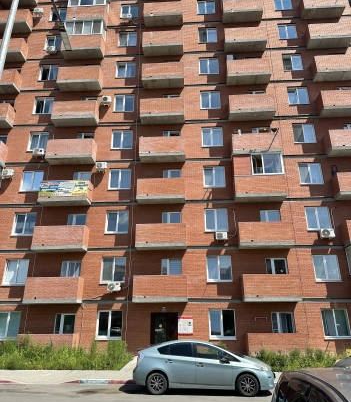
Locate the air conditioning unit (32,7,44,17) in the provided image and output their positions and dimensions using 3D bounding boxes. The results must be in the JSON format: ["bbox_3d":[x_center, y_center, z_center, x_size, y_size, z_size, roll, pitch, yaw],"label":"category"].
[{"bbox_3d":[-10.919,-15.126,25.981,0.800,0.550,0.300,-1,-20,3],"label":"air conditioning unit"}]

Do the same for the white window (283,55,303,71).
[{"bbox_3d":[8.477,-9.933,23.423,1.349,1.409,0.150,-1,-20,3],"label":"white window"}]

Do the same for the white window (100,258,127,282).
[{"bbox_3d":[-3.577,4.047,18.809,1.390,1.453,0.140,-1,-20,3],"label":"white window"}]

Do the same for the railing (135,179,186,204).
[{"bbox_3d":[-0.862,-0.598,19.782,2.850,1.250,1.030,-1,-20,3],"label":"railing"}]

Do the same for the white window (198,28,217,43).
[{"bbox_3d":[2.424,-12.516,24.598,1.390,1.453,0.140,-1,-20,3],"label":"white window"}]

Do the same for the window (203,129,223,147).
[{"bbox_3d":[2.494,-4.252,21.679,1.367,1.424,0.150,-1,-20,3],"label":"window"}]

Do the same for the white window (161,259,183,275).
[{"bbox_3d":[-0.186,3.971,18.146,1.173,1.385,0.160,-1,-20,3],"label":"white window"}]

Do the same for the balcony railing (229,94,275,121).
[{"bbox_3d":[5.130,-6.279,21.900,2.950,1.381,0.947,-1,-20,3],"label":"balcony railing"}]

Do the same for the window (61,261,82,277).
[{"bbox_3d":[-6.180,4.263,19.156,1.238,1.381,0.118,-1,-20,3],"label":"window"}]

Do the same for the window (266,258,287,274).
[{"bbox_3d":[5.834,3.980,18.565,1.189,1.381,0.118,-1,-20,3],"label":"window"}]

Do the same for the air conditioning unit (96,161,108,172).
[{"bbox_3d":[-4.602,-2.138,20.321,0.680,0.460,0.280,-1,-20,3],"label":"air conditioning unit"}]

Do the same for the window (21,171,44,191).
[{"bbox_3d":[-9.358,-1.290,21.109,1.376,1.429,0.150,-1,-20,3],"label":"window"}]

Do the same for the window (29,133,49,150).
[{"bbox_3d":[-9.066,-3.893,21.570,1.289,1.410,0.160,-1,-20,3],"label":"window"}]

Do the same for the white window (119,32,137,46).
[{"bbox_3d":[-3.644,-12.378,24.905,1.390,1.453,0.140,-1,-20,3],"label":"white window"}]

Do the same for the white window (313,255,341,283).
[{"bbox_3d":[8.477,3.791,18.236,1.376,1.429,0.150,-1,-20,3],"label":"white window"}]

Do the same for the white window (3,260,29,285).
[{"bbox_3d":[-9.347,4.179,19.101,1.390,1.453,0.140,-1,-20,3],"label":"white window"}]

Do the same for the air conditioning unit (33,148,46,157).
[{"bbox_3d":[-8.997,-3.187,21.455,0.780,0.520,0.300,-1,-20,3],"label":"air conditioning unit"}]

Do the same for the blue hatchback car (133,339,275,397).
[{"bbox_3d":[0.941,5.387,10.687,4.470,1.490,1.745,-2,-21,6],"label":"blue hatchback car"}]

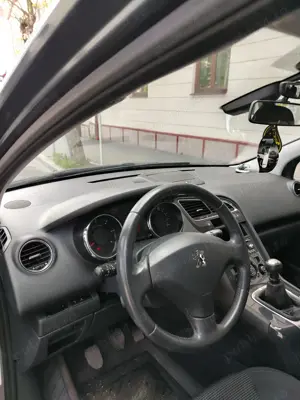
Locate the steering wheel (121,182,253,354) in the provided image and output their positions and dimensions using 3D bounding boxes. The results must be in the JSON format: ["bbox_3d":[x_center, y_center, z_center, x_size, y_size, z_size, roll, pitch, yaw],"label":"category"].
[{"bbox_3d":[0.091,0.144,0.648,0.378,0.378,0.100,-14,-6,-34],"label":"steering wheel"}]

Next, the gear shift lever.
[{"bbox_3d":[0.389,0.252,0.847,0.063,0.147,0.072,-13,10,-35],"label":"gear shift lever"}]

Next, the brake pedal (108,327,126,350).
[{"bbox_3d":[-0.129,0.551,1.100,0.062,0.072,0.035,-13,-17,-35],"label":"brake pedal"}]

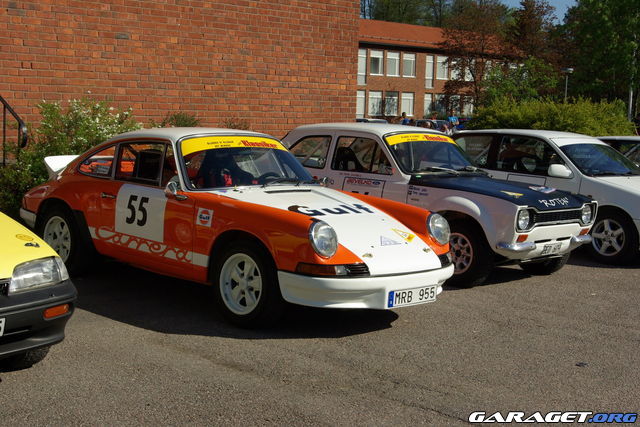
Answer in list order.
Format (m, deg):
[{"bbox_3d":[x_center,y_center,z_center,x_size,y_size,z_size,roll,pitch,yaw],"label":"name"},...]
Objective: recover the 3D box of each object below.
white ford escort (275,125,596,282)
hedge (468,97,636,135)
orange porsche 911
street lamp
[{"bbox_3d":[0.744,-0.223,10.099,1.620,1.380,3.960,-4,9,-45],"label":"white ford escort"},{"bbox_3d":[6.257,-2.082,27.583,4.600,2.142,1.600,3,6,13],"label":"hedge"},{"bbox_3d":[-0.810,-0.037,8.032,1.650,1.290,4.100,-4,9,-45],"label":"orange porsche 911"},{"bbox_3d":[11.411,-4.761,47.007,0.550,3.931,0.550,3,6,13],"label":"street lamp"}]

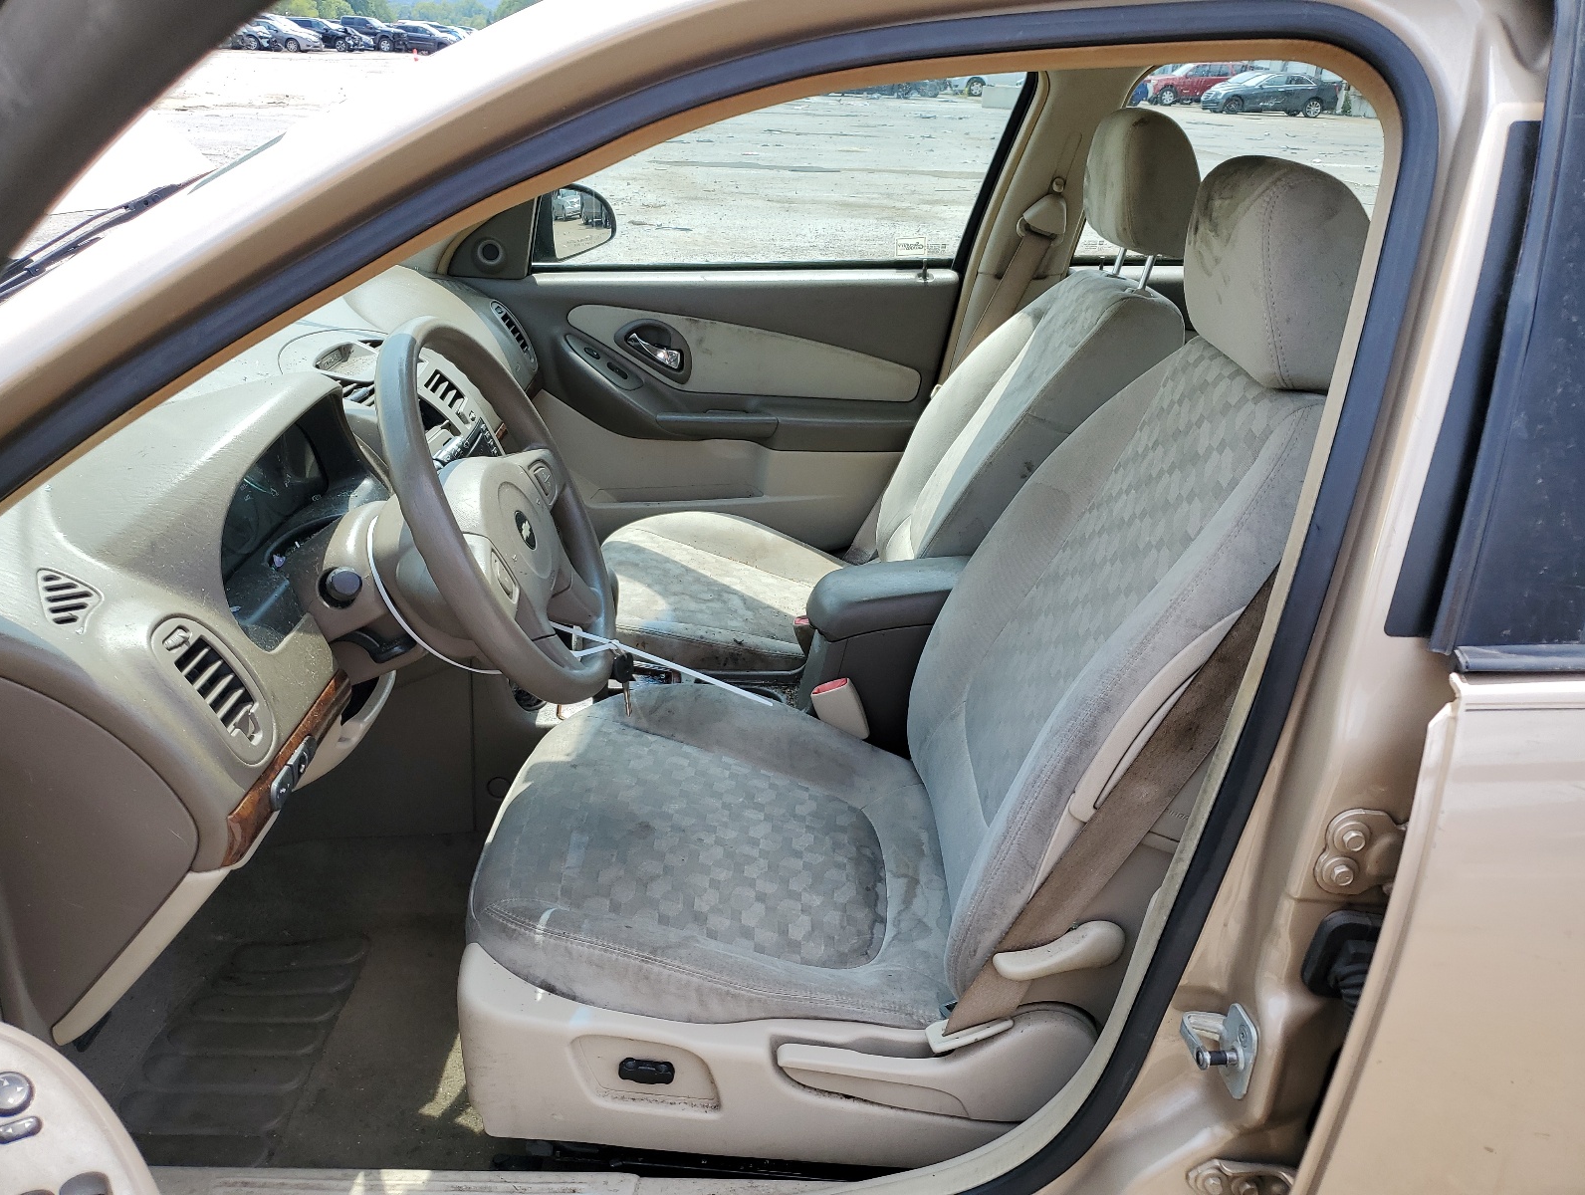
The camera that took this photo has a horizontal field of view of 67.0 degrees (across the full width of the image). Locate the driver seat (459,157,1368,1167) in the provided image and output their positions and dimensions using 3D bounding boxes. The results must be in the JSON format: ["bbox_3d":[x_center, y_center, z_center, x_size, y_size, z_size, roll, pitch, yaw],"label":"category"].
[{"bbox_3d":[0.101,0.040,1.196,0.840,0.940,0.540,2,25,-2],"label":"driver seat"}]

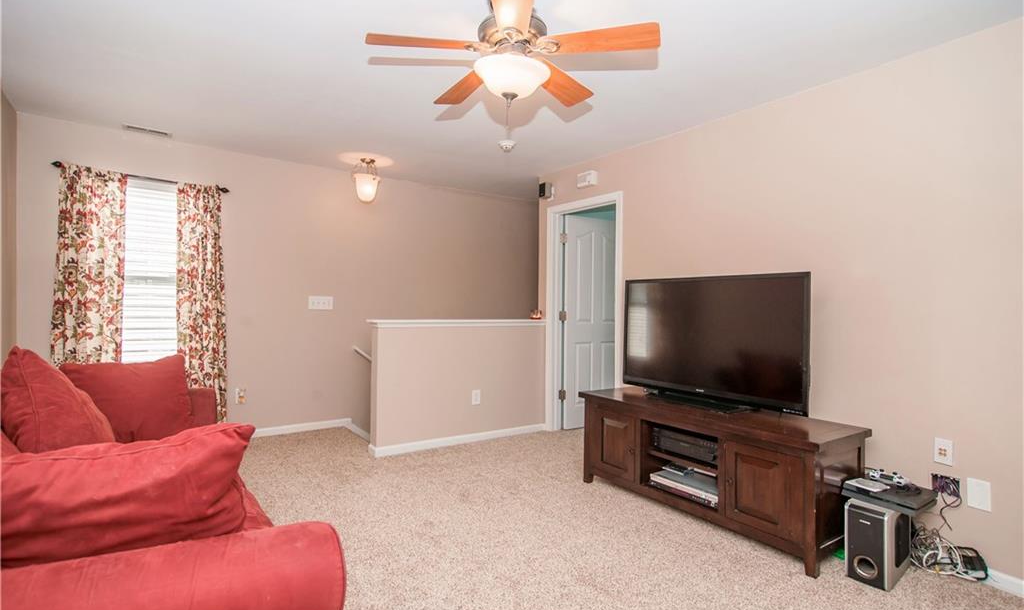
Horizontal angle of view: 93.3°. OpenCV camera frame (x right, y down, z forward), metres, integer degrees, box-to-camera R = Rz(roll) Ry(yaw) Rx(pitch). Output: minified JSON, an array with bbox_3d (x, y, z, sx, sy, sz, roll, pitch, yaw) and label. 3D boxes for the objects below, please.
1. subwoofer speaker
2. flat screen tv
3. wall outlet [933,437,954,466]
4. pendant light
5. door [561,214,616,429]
[{"bbox_3d":[1.671,1.039,2.191,0.310,0.343,0.160,1,0,-35],"label":"subwoofer speaker"},{"bbox_3d":[1.192,0.218,3.005,0.250,0.785,1.243,1,0,-35],"label":"flat screen tv"},{"bbox_3d":[1.991,0.678,2.228,0.009,0.114,0.067,1,0,-35],"label":"wall outlet"},{"bbox_3d":[-1.263,-1.079,4.205,0.250,0.395,0.250,1,0,-35],"label":"pendant light"},{"bbox_3d":[0.831,0.174,4.775,0.760,2.030,0.037,1,0,-30],"label":"door"}]

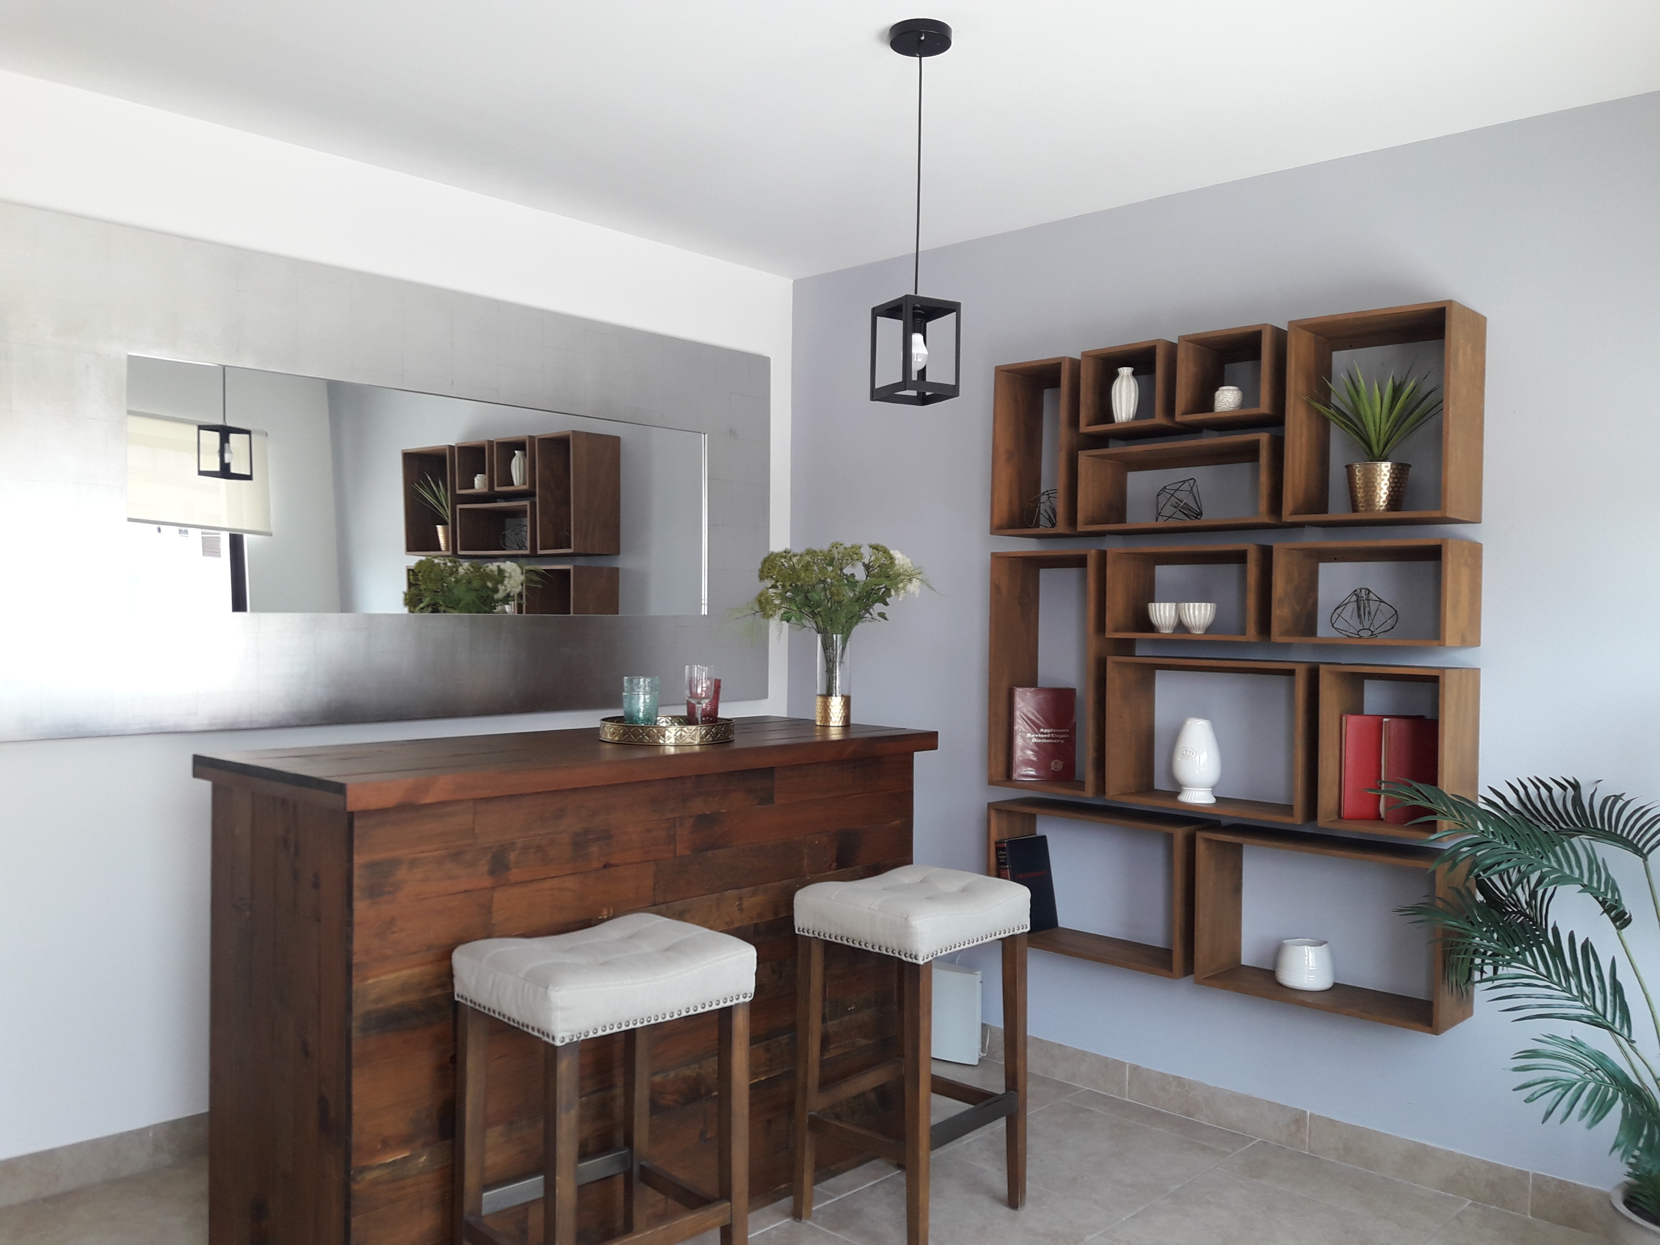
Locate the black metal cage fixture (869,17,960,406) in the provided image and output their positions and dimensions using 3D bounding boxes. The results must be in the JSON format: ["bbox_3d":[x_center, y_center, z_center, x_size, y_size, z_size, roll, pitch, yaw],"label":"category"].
[{"bbox_3d":[0.179,-0.826,2.723,0.133,0.747,0.133,0,1,-30],"label":"black metal cage fixture"}]

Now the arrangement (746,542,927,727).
[{"bbox_3d":[0.020,0.033,3.654,0.480,0.498,0.470,1,0,0],"label":"arrangement"}]

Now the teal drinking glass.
[{"bbox_3d":[-0.449,0.197,3.191,0.084,0.135,0.084,1,0,-8],"label":"teal drinking glass"}]

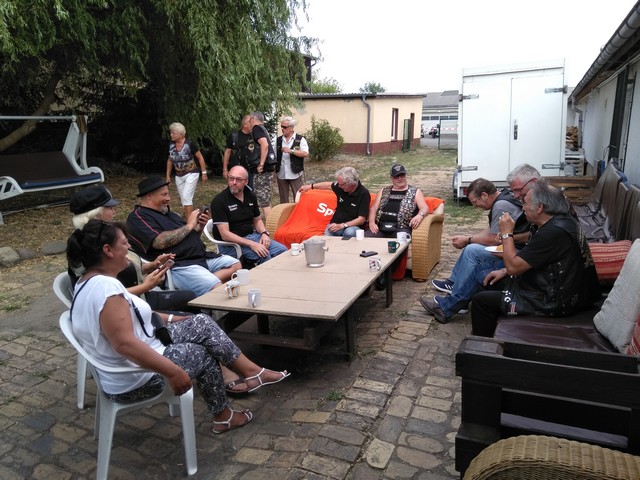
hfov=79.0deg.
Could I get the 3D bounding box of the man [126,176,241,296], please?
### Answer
[{"bbox_3d":[-0.998,0.168,2.976,0.920,1.300,0.660,1,16,15],"label":"man"}]

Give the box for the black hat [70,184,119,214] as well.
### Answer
[{"bbox_3d":[-1.353,-0.243,2.330,0.270,0.150,0.220,-6,16,-9],"label":"black hat"}]

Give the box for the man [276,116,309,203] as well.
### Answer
[{"bbox_3d":[-0.373,-0.852,5.523,0.500,1.730,0.380,4,17,22],"label":"man"}]

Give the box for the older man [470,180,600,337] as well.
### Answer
[{"bbox_3d":[1.307,0.199,2.484,0.820,1.180,0.580,3,16,19],"label":"older man"}]

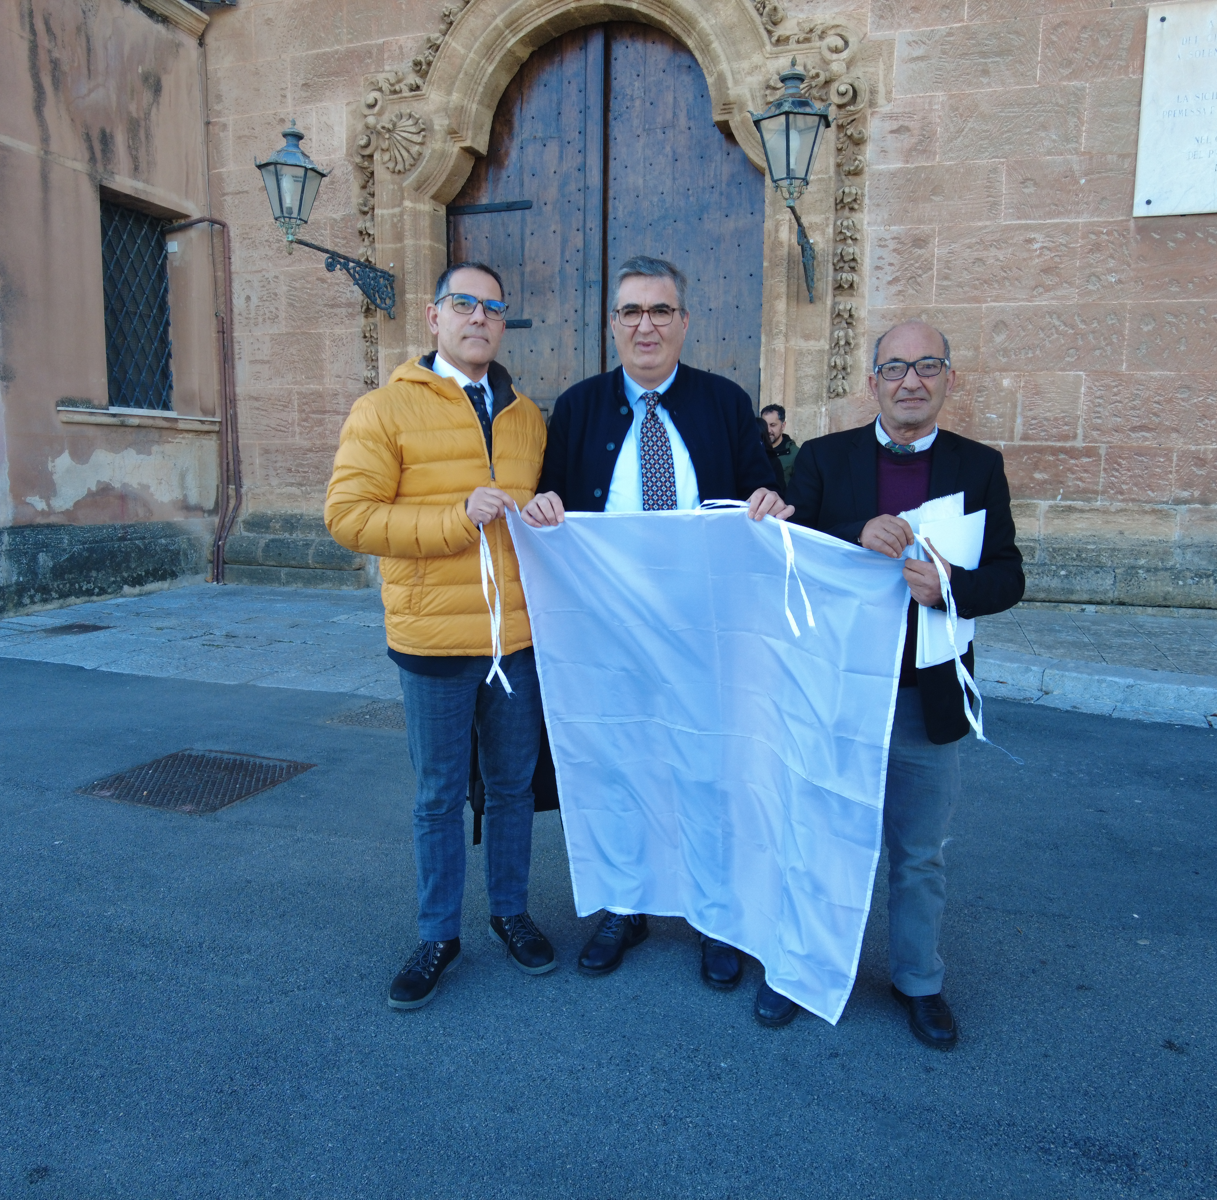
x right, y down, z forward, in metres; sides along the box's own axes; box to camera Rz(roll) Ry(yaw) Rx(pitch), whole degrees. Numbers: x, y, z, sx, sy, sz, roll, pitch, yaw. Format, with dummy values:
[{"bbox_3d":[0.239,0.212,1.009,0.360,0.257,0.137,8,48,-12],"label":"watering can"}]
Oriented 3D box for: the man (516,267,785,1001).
[{"bbox_3d":[0.119,0.063,2.357,0.620,1.820,0.470,1,7,0],"label":"man"}]

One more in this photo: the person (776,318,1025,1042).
[{"bbox_3d":[0.647,0.189,2.140,0.540,1.640,0.450,2,7,13],"label":"person"}]

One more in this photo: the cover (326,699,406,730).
[{"bbox_3d":[-1.130,0.638,5.007,0.600,0.030,0.520,3,8,15],"label":"cover"}]

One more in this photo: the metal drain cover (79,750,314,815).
[{"bbox_3d":[-1.729,0.769,3.922,0.700,0.030,0.660,3,8,18],"label":"metal drain cover"}]

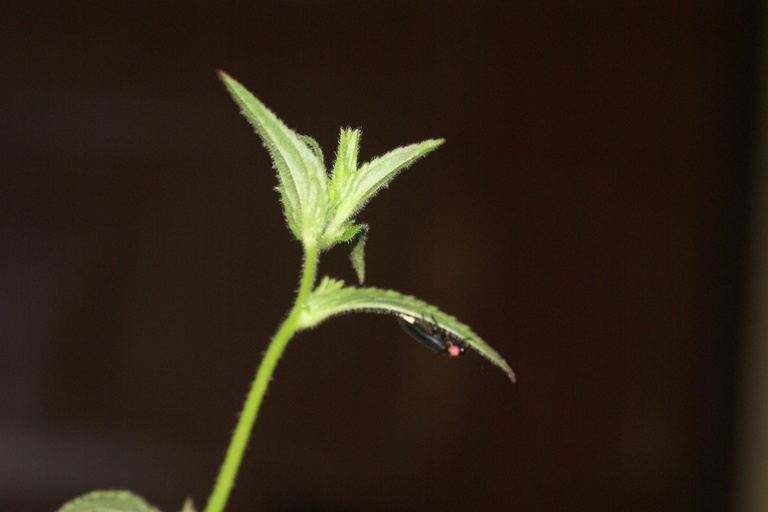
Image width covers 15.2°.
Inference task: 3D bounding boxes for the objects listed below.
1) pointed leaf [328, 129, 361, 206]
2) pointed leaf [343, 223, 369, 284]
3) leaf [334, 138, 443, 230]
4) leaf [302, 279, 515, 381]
[{"bbox_3d":[-0.006,-0.015,0.470,0.004,0.013,0.004,12,0,0],"label":"pointed leaf"},{"bbox_3d":[-0.005,0.000,0.474,0.004,0.010,0.005,0,0,0],"label":"pointed leaf"},{"bbox_3d":[0.000,-0.012,0.470,0.023,0.005,0.007,-38,0,0],"label":"leaf"},{"bbox_3d":[0.005,0.012,0.470,0.036,0.009,0.008,15,0,0],"label":"leaf"}]

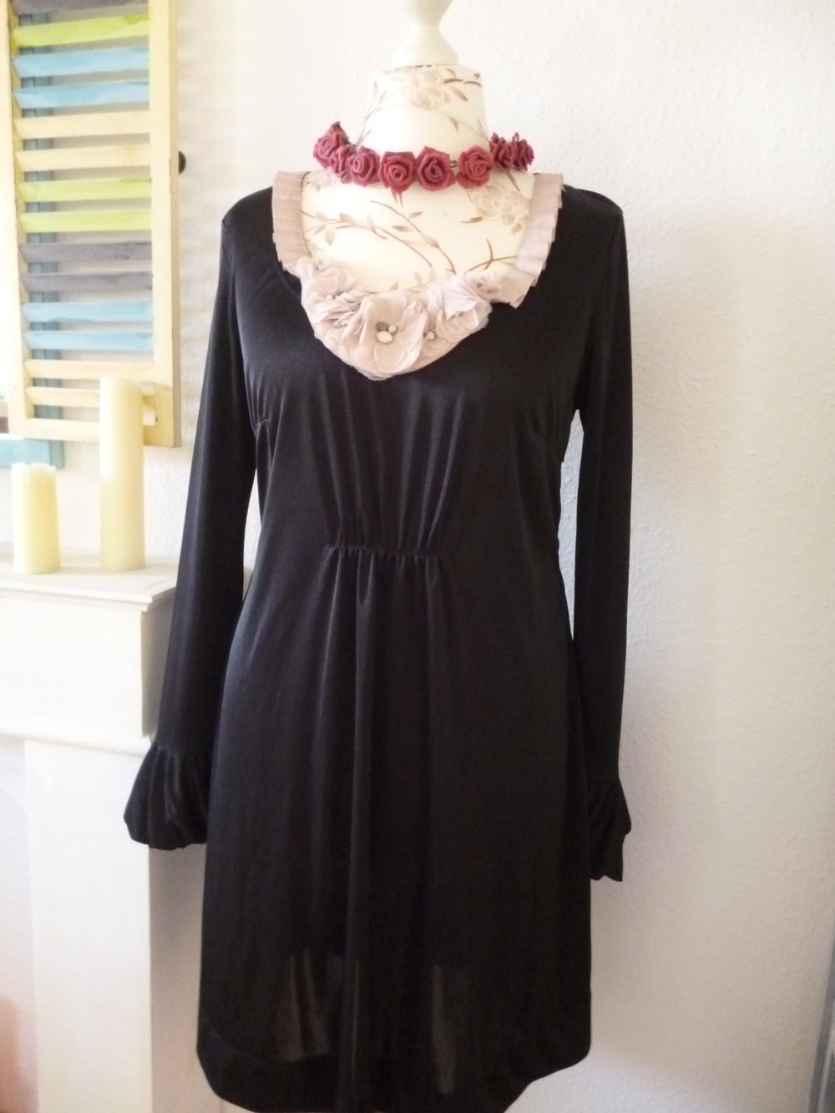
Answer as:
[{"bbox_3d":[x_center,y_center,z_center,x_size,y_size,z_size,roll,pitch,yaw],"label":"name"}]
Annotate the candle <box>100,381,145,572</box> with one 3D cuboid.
[{"bbox_3d":[-0.457,-0.127,1.400,0.065,0.294,0.065,4,10,11],"label":"candle"}]

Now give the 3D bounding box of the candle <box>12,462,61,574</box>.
[{"bbox_3d":[-0.581,-0.059,1.375,0.065,0.162,0.065,4,10,11],"label":"candle"}]

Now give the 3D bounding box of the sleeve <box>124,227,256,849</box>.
[{"bbox_3d":[-0.235,0.000,0.965,0.120,0.660,0.125,11,10,10],"label":"sleeve"}]

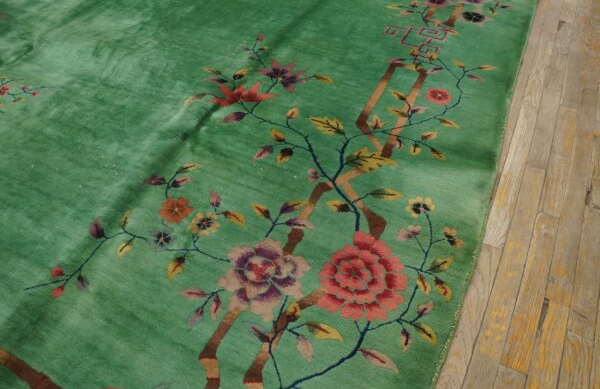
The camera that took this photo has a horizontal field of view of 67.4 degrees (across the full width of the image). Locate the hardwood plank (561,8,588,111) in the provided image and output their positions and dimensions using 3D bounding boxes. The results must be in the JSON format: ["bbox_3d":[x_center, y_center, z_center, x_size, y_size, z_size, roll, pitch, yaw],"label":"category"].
[{"bbox_3d":[1.181,-0.606,1.932,0.059,0.020,0.878,16,50,21],"label":"hardwood plank"}]

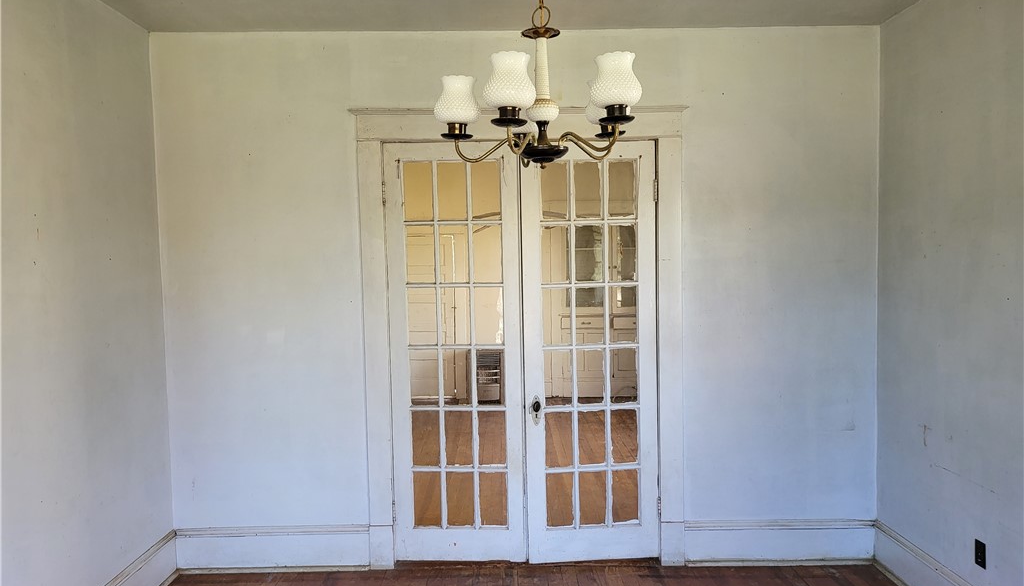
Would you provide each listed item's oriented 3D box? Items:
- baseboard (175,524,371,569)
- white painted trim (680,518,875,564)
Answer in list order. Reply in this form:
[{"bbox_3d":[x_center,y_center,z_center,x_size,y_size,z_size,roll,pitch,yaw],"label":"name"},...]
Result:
[{"bbox_3d":[-1.352,1.446,4.024,1.089,0.251,0.030,-1,3,-1],"label":"baseboard"},{"bbox_3d":[1.523,1.410,4.050,1.091,0.246,0.030,-1,3,-1],"label":"white painted trim"}]

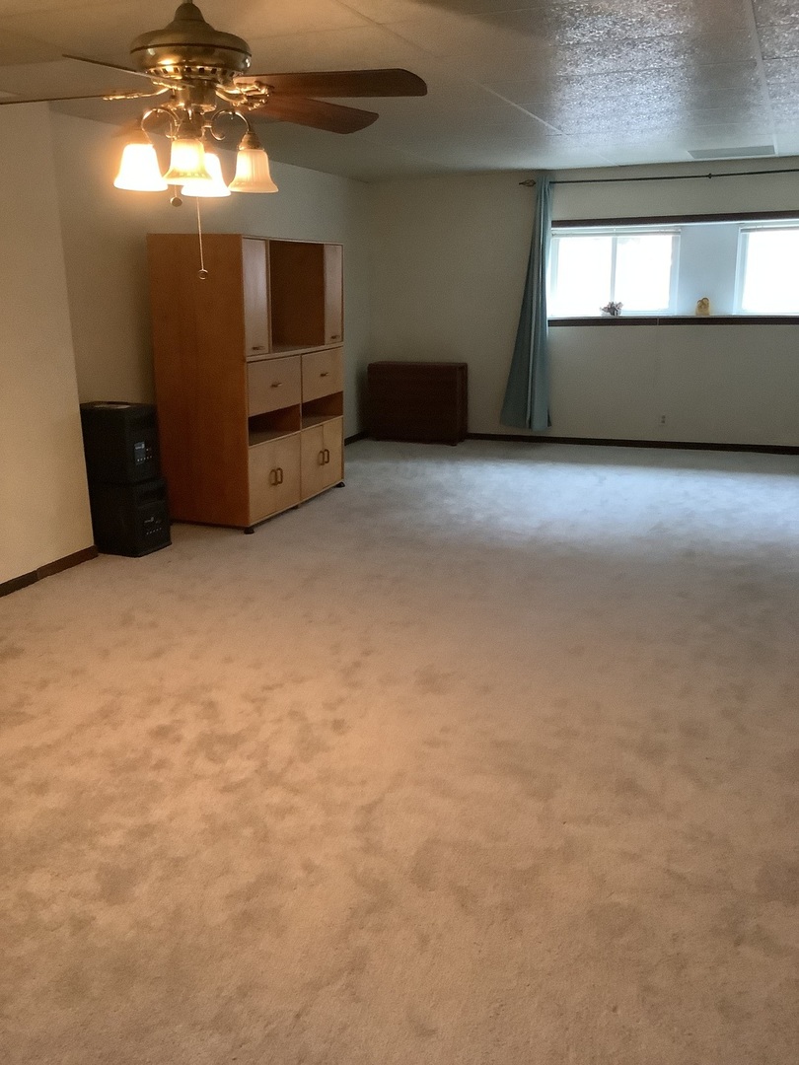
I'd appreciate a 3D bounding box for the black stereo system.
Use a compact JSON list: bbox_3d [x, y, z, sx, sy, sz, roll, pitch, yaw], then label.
[{"bbox_3d":[-1.553,-0.299,5.259,0.425,0.792,0.281,4,15,21],"label":"black stereo system"}]

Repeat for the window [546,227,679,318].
[{"bbox_3d":[1.846,-2.237,8.258,1.110,0.712,0.090,4,15,21],"label":"window"}]

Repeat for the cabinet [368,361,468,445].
[{"bbox_3d":[0.163,-1.200,8.821,0.849,0.712,0.301,4,15,21],"label":"cabinet"}]

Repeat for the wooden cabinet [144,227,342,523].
[{"bbox_3d":[-0.907,-0.999,6.118,0.593,1.677,1.434,4,15,19],"label":"wooden cabinet"}]

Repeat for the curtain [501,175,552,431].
[{"bbox_3d":[1.100,-1.943,8.277,0.459,2.144,0.140,4,15,21],"label":"curtain"}]

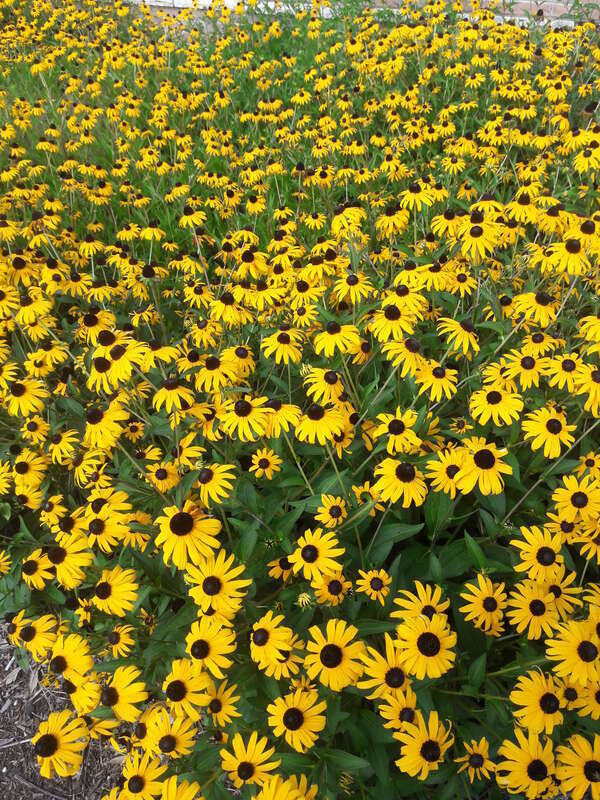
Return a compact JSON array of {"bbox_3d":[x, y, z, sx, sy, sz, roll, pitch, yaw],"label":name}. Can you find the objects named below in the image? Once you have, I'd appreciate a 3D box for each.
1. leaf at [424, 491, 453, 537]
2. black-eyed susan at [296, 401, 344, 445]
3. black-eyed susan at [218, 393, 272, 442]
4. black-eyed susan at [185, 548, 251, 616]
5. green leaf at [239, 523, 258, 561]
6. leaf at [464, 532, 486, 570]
[{"bbox_3d":[0.184,0.147,0.860,0.035,0.012,0.072,0,64,0],"label":"leaf"},{"bbox_3d":[0.025,0.030,0.820,0.064,0.032,0.062,0,50,0],"label":"black-eyed susan"},{"bbox_3d":[-0.068,0.023,0.810,0.068,0.030,0.064,-7,57,-9],"label":"black-eyed susan"},{"bbox_3d":[-0.088,0.195,0.690,0.069,0.027,0.069,-5,72,-7],"label":"black-eyed susan"},{"bbox_3d":[-0.063,0.173,0.790,0.024,0.010,0.054,13,66,6],"label":"green leaf"},{"bbox_3d":[0.214,0.185,0.790,0.020,0.010,0.056,-13,69,-34],"label":"leaf"}]

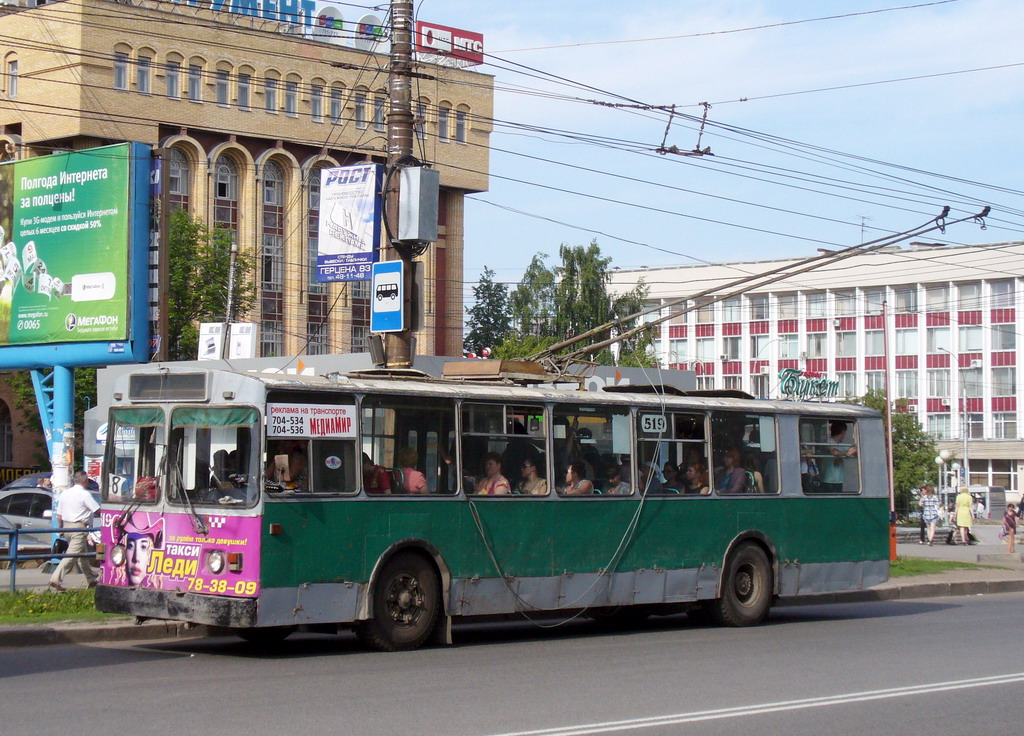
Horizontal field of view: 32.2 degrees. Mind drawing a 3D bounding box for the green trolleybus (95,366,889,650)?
[{"bbox_3d":[0.537,1.651,21.895,2.520,3.050,11.780,-2,-4,43],"label":"green trolleybus"}]

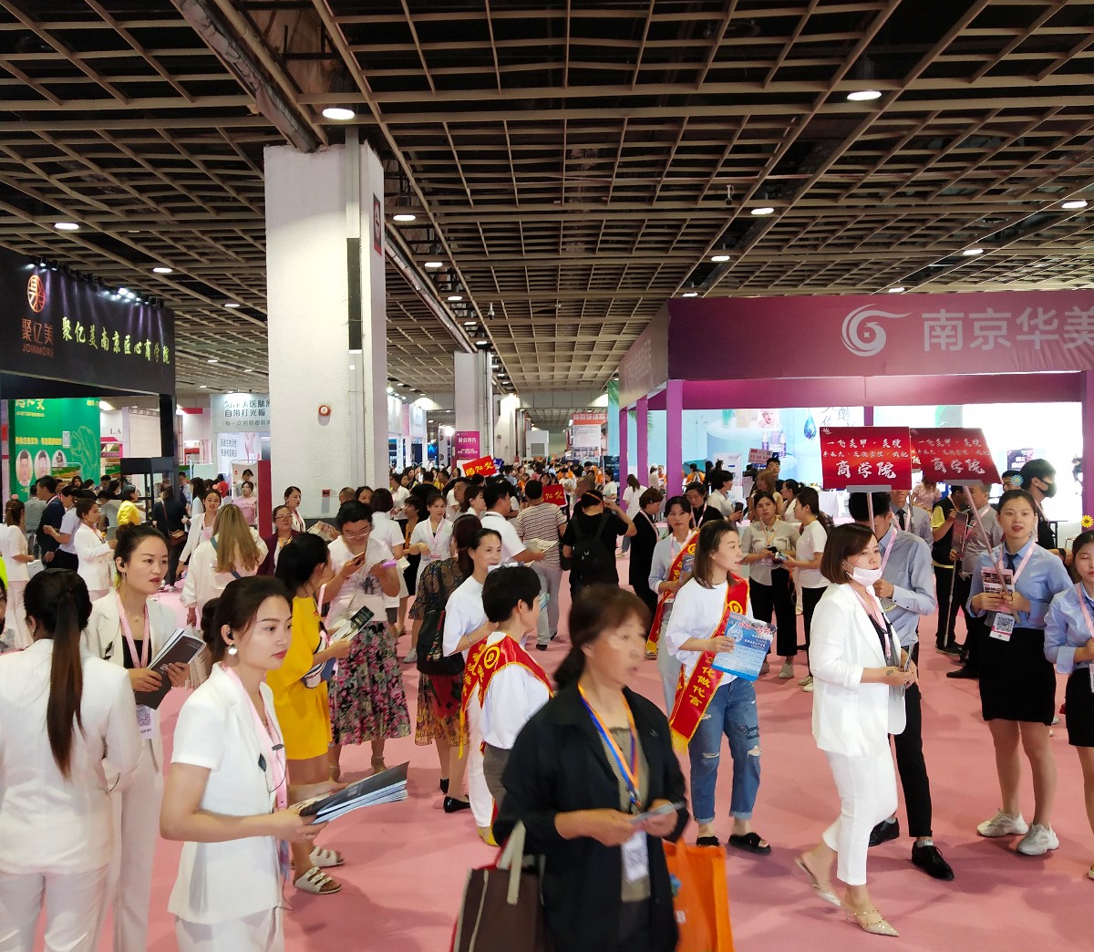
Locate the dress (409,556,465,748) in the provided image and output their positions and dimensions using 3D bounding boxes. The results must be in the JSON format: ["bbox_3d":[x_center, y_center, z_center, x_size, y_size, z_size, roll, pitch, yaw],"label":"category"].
[{"bbox_3d":[-0.571,0.952,7.070,0.420,1.070,0.380,0,1,45],"label":"dress"}]

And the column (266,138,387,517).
[{"bbox_3d":[-2.512,-0.959,14.480,1.150,5.440,1.150,-1,1,0],"label":"column"}]

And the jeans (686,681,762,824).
[{"bbox_3d":[0.886,1.338,6.280,0.370,0.780,0.290,-1,1,-25],"label":"jeans"}]

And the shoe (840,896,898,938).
[{"bbox_3d":[1.306,1.782,5.114,0.240,0.090,0.080,0,2,44],"label":"shoe"}]

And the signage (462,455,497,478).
[{"bbox_3d":[-1.002,-0.106,19.000,0.440,0.290,0.020,-18,0,0],"label":"signage"}]

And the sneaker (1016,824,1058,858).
[{"bbox_3d":[2.364,1.736,6.093,0.262,0.110,0.097,-2,2,-41],"label":"sneaker"}]

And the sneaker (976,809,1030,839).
[{"bbox_3d":[2.287,1.732,6.344,0.262,0.110,0.097,-1,1,-15],"label":"sneaker"}]

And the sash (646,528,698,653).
[{"bbox_3d":[0.844,0.761,8.400,0.320,0.790,0.230,-1,1,-12],"label":"sash"}]

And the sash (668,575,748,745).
[{"bbox_3d":[0.791,0.900,6.220,0.320,0.790,0.230,-2,1,-34],"label":"sash"}]

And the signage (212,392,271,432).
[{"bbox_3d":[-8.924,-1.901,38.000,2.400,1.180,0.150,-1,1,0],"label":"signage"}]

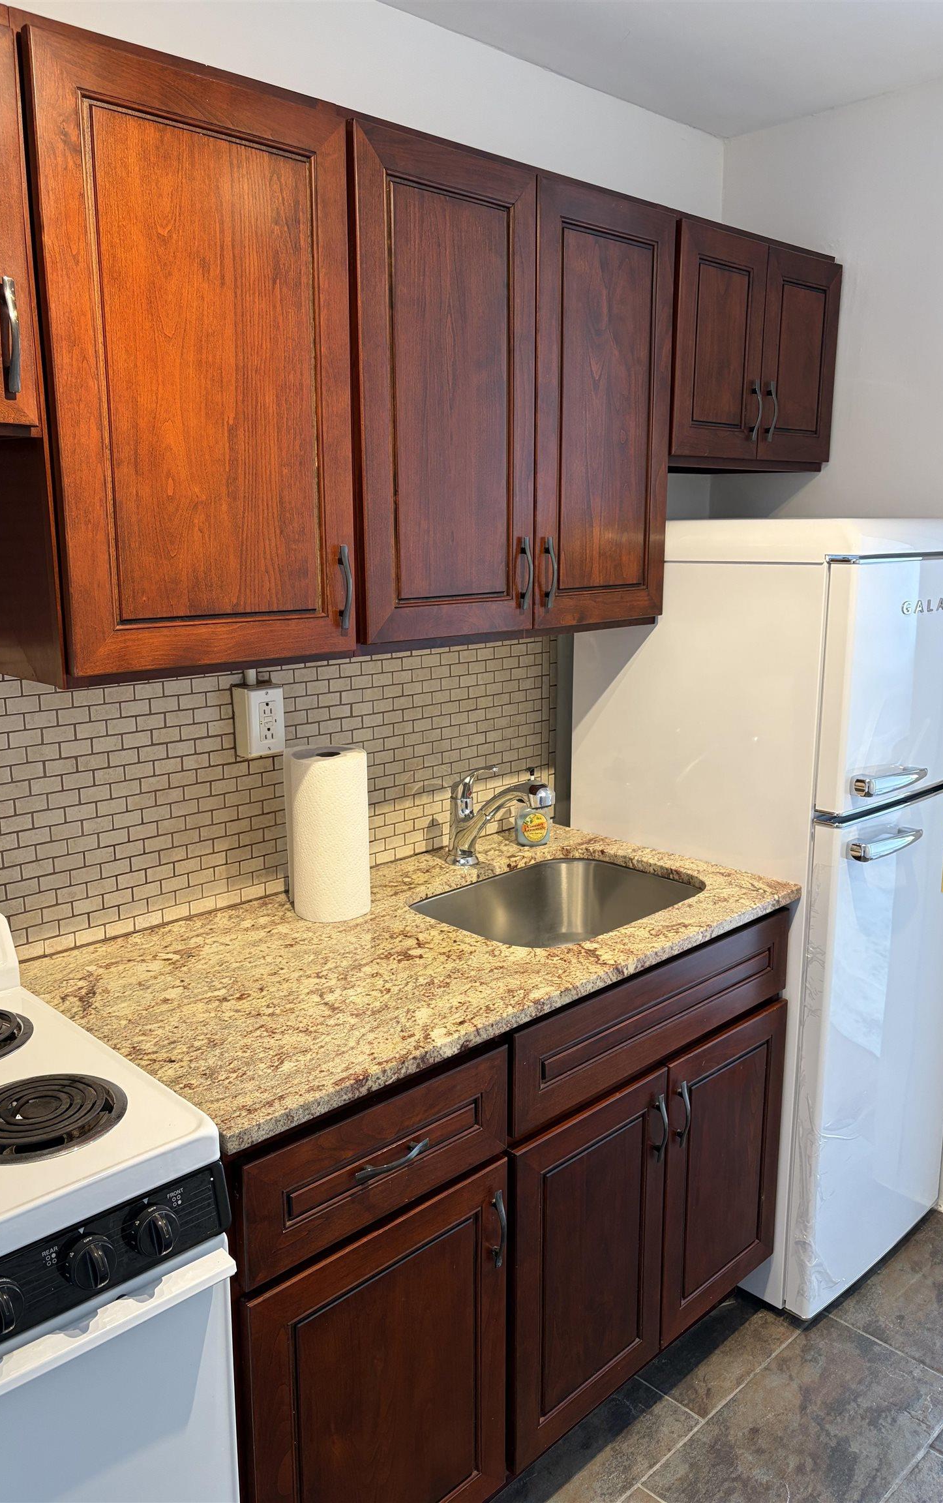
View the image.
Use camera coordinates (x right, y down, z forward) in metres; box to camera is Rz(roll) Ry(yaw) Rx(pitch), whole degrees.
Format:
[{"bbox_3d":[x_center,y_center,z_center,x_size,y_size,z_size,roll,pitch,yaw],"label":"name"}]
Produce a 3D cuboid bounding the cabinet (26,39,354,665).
[{"bbox_3d":[-0.434,-0.502,1.572,0.455,0.763,0.335,-11,16,-43],"label":"cabinet"}]

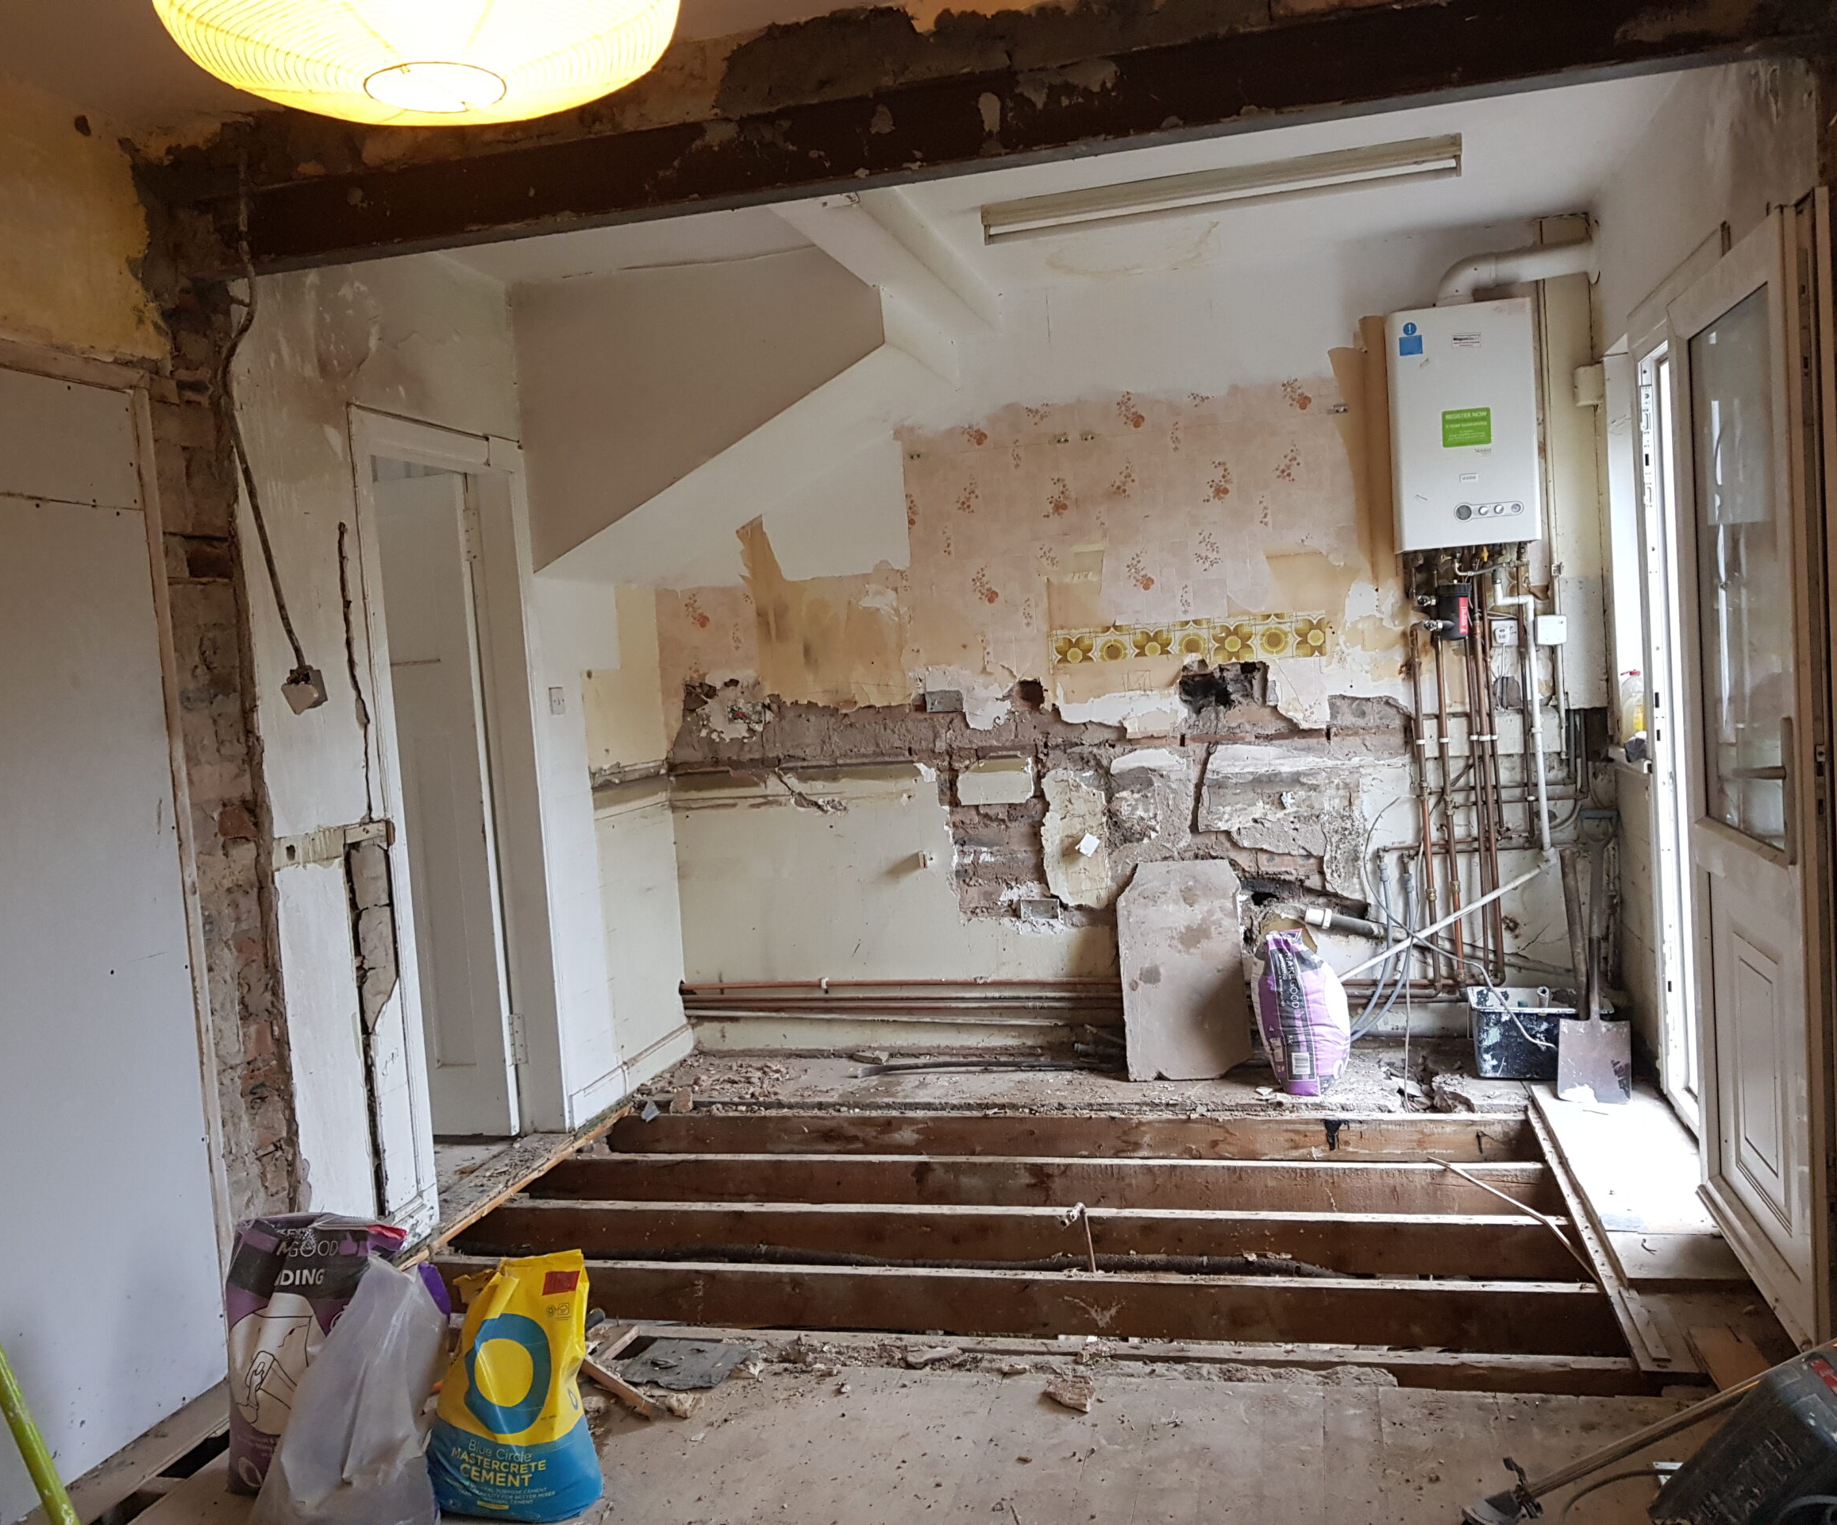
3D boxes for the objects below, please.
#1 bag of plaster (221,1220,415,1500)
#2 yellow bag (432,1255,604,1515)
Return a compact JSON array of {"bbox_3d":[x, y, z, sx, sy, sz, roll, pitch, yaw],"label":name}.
[{"bbox_3d":[-1.091,1.087,2.803,0.325,0.440,0.130,-4,4,8],"label":"bag of plaster"},{"bbox_3d":[-0.680,1.065,2.657,0.270,0.430,0.180,-3,4,5],"label":"yellow bag"}]

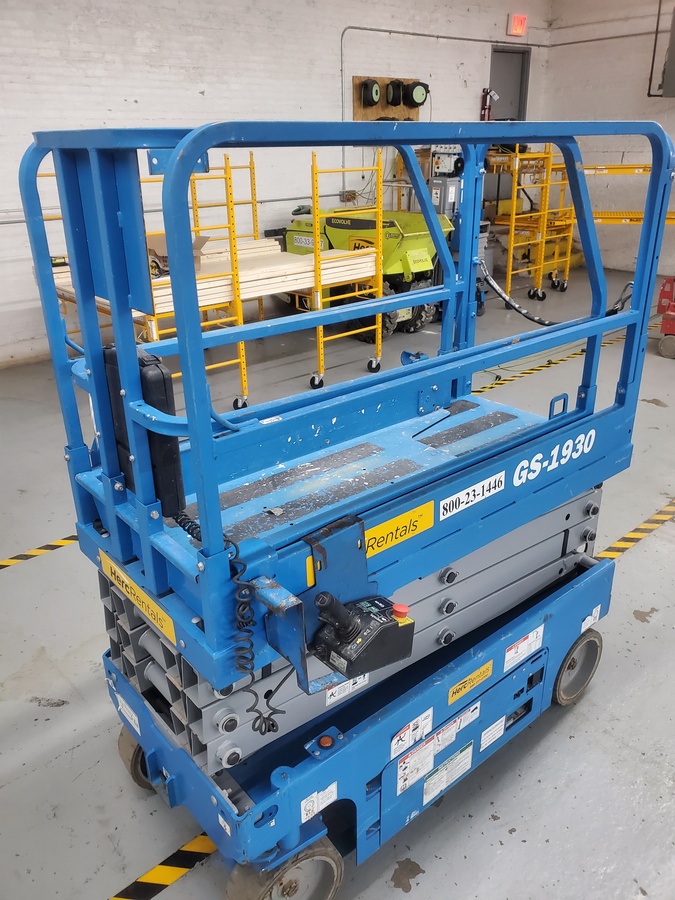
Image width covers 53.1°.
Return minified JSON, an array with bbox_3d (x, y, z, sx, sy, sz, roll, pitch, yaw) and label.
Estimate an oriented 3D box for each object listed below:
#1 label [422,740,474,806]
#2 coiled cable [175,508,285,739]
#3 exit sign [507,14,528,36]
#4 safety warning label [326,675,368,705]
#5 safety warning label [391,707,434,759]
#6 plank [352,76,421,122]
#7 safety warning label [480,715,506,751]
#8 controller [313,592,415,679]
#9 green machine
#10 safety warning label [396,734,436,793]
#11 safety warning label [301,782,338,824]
[{"bbox_3d":[0.344,0.991,2.074,0.220,0.112,0.006,-19,28,-36],"label":"label"},{"bbox_3d":[-0.231,0.335,1.422,0.120,0.500,0.270,-19,28,-36],"label":"coiled cable"},{"bbox_3d":[2.629,-6.217,9.918,0.321,0.239,0.090,-20,30,-36],"label":"exit sign"},{"bbox_3d":[0.031,0.627,1.810,0.152,0.070,0.006,-15,26,-38],"label":"safety warning label"},{"bbox_3d":[0.221,0.831,1.980,0.174,0.092,0.008,-20,29,-35],"label":"safety warning label"},{"bbox_3d":[0.664,-4.529,8.872,1.230,0.620,0.030,-20,30,-36],"label":"plank"},{"bbox_3d":[0.535,0.974,2.319,0.124,0.086,0.008,-20,29,-35],"label":"safety warning label"},{"bbox_3d":[0.045,0.367,1.468,0.220,0.185,0.130,-11,22,-38],"label":"controller"},{"bbox_3d":[0.331,-2.169,8.190,0.950,1.400,2.050,-20,30,-36],"label":"green machine"},{"bbox_3d":[0.240,0.955,2.048,0.157,0.143,0.008,-20,29,-35],"label":"safety warning label"},{"bbox_3d":[-0.042,0.873,1.681,0.114,0.080,0.006,-19,28,-36],"label":"safety warning label"}]

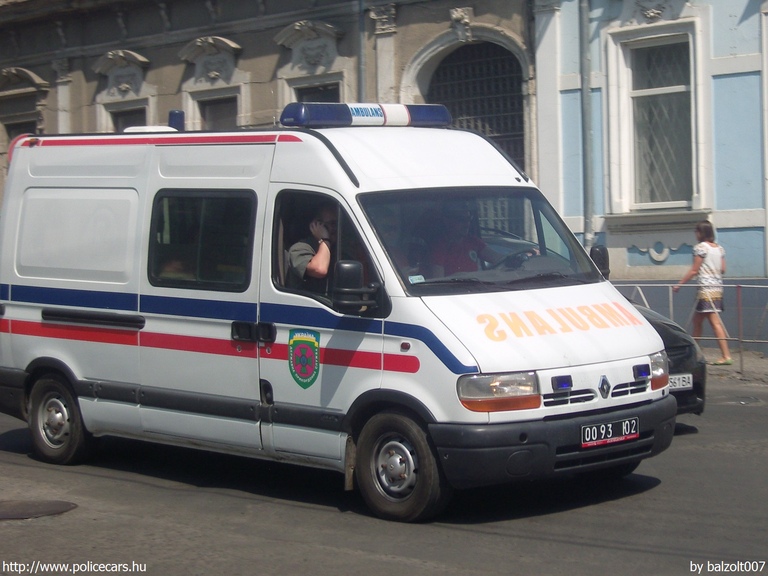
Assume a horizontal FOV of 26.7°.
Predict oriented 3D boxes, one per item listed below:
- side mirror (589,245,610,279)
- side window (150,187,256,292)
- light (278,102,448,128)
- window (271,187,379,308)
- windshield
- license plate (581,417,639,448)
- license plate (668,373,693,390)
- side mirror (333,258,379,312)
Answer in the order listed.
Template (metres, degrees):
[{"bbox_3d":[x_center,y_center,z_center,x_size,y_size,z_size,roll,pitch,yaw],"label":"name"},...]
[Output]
[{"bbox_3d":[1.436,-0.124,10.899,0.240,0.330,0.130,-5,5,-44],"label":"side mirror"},{"bbox_3d":[-1.212,-0.321,10.692,0.050,0.660,1.080,7,-4,-44],"label":"side window"},{"bbox_3d":[-0.101,-1.140,10.777,1.380,0.160,0.280,-5,5,-44],"label":"light"},{"bbox_3d":[-0.366,-0.247,9.826,0.050,0.690,0.930,7,-4,-44],"label":"window"},{"bbox_3d":[0.651,-0.343,10.068,1.760,0.790,0.170,-5,-35,-44],"label":"windshield"},{"bbox_3d":[1.329,0.845,9.468,0.525,0.125,0.020,-5,5,-44],"label":"license plate"},{"bbox_3d":[2.236,0.745,12.550,0.520,0.125,0.020,-4,4,-41],"label":"license plate"},{"bbox_3d":[-0.166,0.001,9.346,0.260,0.320,0.130,-5,5,-44],"label":"side mirror"}]

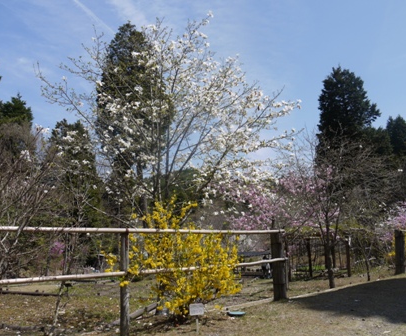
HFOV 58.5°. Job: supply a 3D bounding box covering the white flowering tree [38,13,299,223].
[{"bbox_3d":[-0.647,-0.266,6.630,4.500,5.536,4.200,0,-9,0],"label":"white flowering tree"}]

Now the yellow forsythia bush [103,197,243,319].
[{"bbox_3d":[-0.377,1.212,4.969,1.900,1.616,1.600,0,-9,0],"label":"yellow forsythia bush"}]

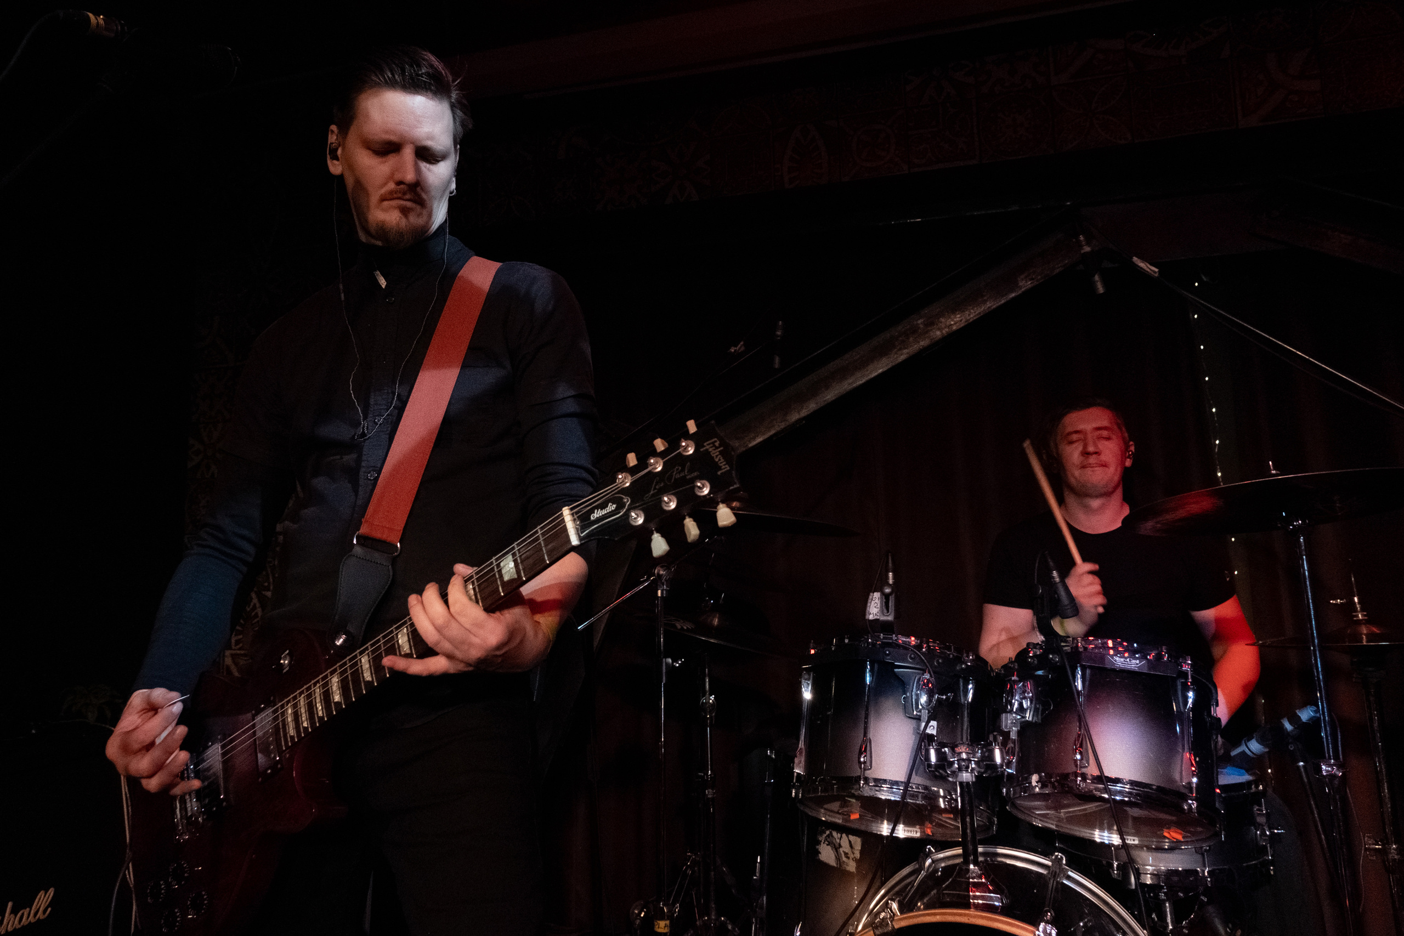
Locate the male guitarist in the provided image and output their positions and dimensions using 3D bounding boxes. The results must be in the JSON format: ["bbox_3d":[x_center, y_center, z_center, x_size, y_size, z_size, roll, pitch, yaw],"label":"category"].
[{"bbox_3d":[-0.396,0.332,1.155,0.580,1.780,0.450,-2,-10,9],"label":"male guitarist"}]

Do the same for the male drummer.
[{"bbox_3d":[0.837,0.527,1.894,0.680,1.420,0.700,-5,-11,24],"label":"male drummer"}]

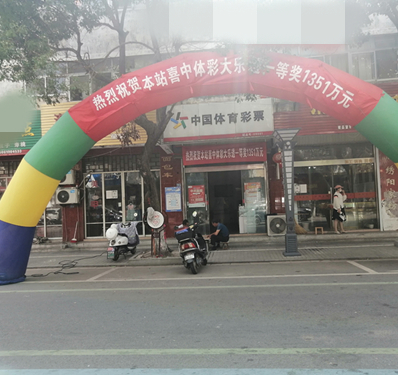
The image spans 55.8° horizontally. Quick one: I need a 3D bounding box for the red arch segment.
[{"bbox_3d":[0.446,-1.932,8.056,6.759,1.952,1.000,-3,-4,5],"label":"red arch segment"}]

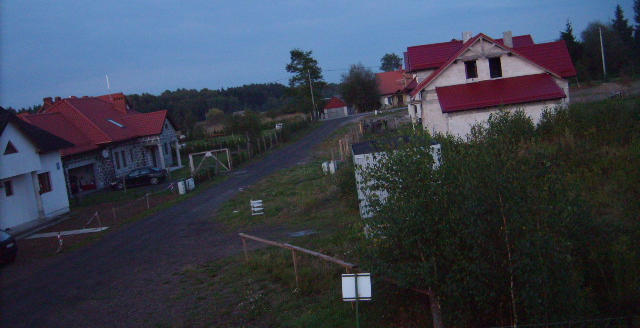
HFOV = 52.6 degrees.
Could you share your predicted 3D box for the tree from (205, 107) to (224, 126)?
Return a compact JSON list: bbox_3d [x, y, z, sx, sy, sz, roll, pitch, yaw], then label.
[{"bbox_3d":[-22.717,-10.385,140.000,4.600,4.600,4.600,-8,6,0],"label":"tree"}]

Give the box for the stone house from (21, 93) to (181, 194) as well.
[{"bbox_3d":[-20.925,-1.825,56.036,12.800,7.600,16.500,-6,6,12],"label":"stone house"}]

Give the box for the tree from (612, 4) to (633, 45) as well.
[{"bbox_3d":[53.173,-21.741,113.000,4.600,12.000,4.600,-8,6,0],"label":"tree"}]

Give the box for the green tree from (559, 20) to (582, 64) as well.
[{"bbox_3d":[42.752,-19.294,110.000,4.600,10.000,4.600,-8,6,0],"label":"green tree"}]

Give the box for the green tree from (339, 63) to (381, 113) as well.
[{"bbox_3d":[6.552,-12.367,106.000,6.600,8.400,6.600,-8,6,0],"label":"green tree"}]

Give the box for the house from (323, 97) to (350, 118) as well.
[{"bbox_3d":[3.034,-10.482,119.000,4.300,4.000,6.000,-6,6,12],"label":"house"}]

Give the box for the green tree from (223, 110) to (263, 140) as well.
[{"bbox_3d":[-7.566,-3.610,64.000,3.800,3.600,3.800,-8,6,0],"label":"green tree"}]

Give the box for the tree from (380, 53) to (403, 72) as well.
[{"bbox_3d":[15.902,-18.714,140.000,5.600,10.500,5.600,-8,6,0],"label":"tree"}]

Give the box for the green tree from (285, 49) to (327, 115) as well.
[{"bbox_3d":[-2.683,-15.234,124.000,7.600,13.500,7.600,-8,6,0],"label":"green tree"}]

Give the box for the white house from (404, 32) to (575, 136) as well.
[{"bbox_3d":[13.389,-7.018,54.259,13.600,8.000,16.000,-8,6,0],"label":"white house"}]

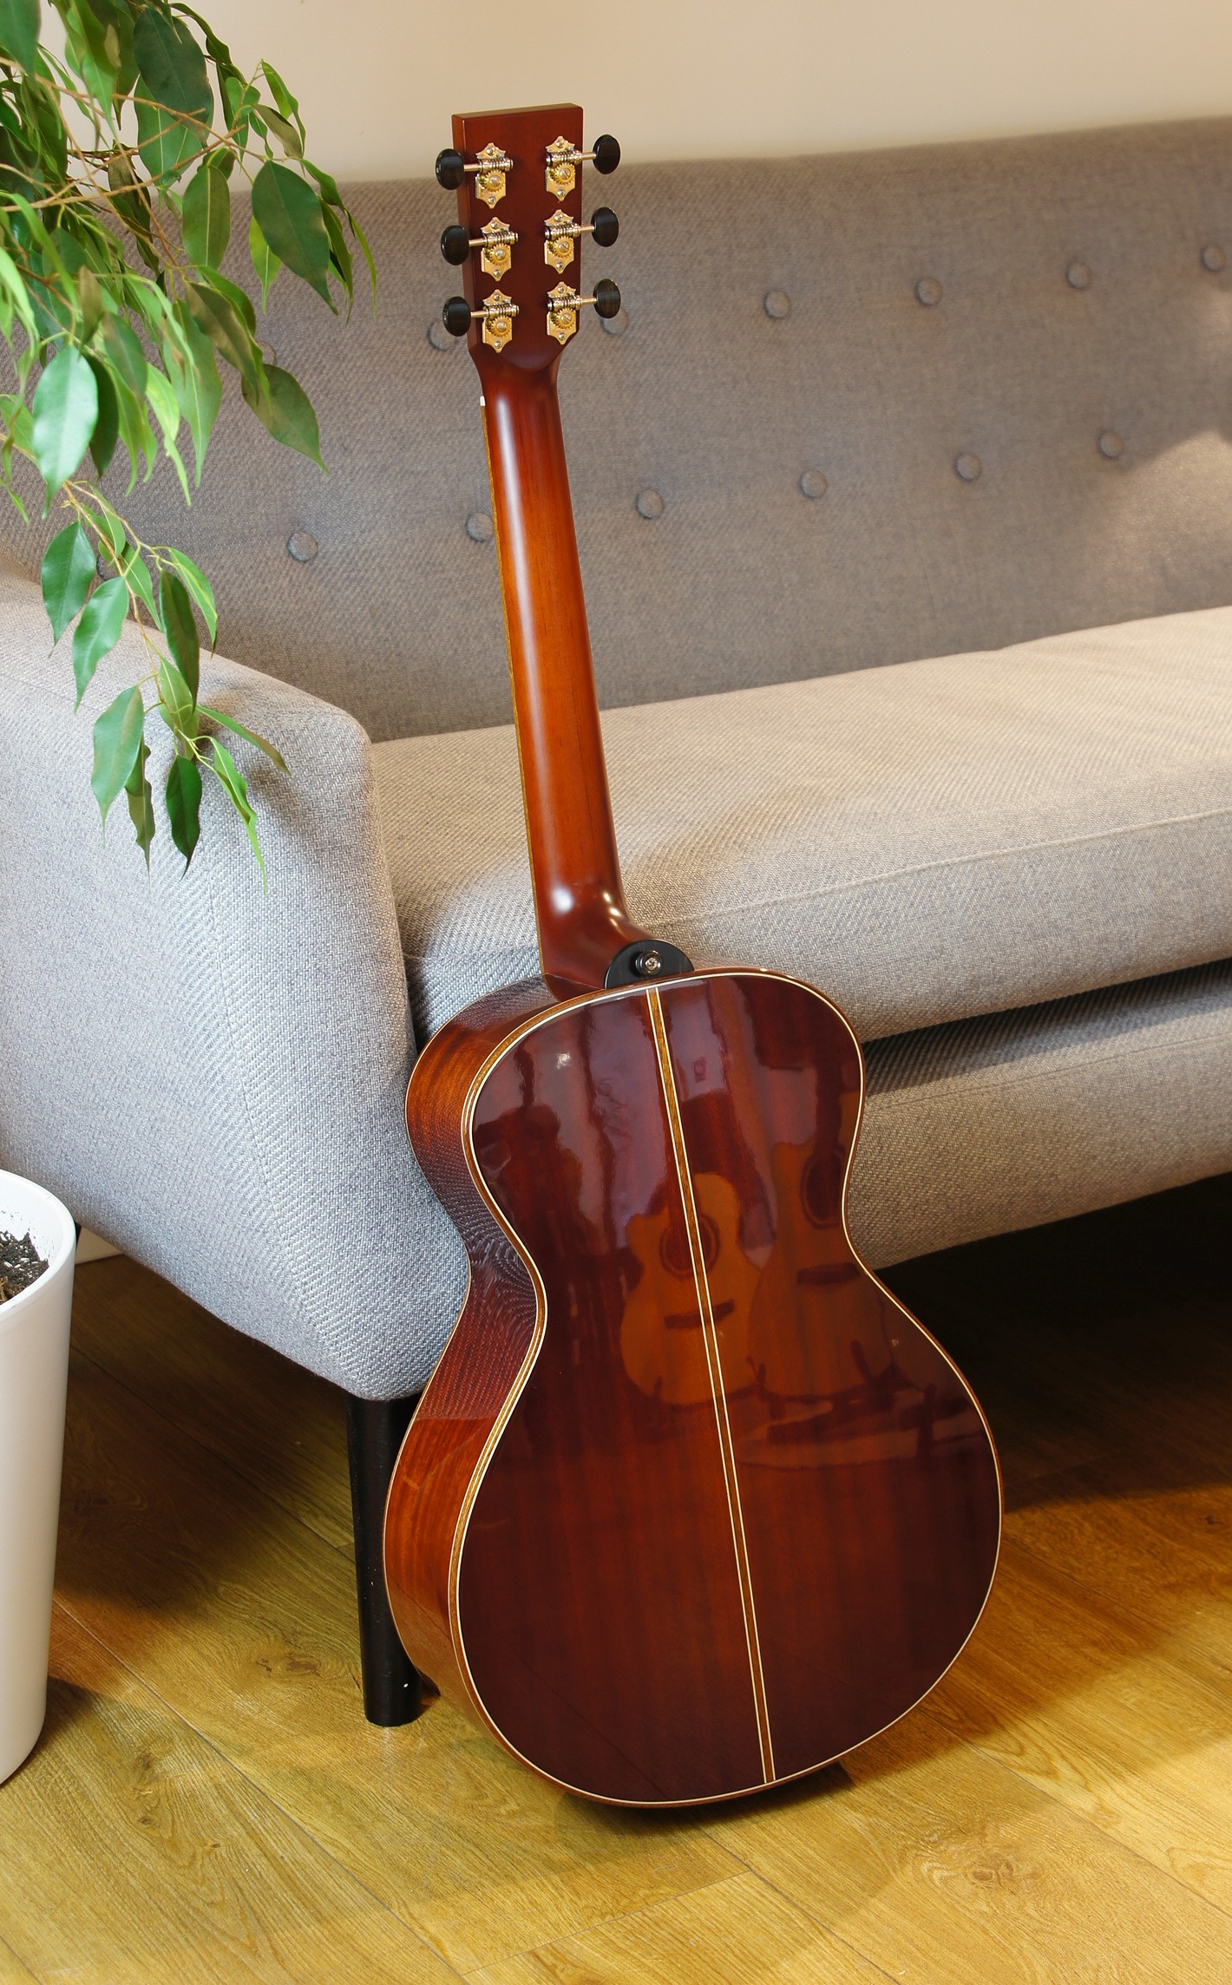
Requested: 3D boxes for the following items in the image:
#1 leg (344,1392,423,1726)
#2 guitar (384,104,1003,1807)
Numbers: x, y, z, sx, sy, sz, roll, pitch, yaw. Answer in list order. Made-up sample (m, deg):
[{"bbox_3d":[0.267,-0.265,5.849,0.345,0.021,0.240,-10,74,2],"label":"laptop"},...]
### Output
[{"bbox_3d":[-0.146,0.361,2.127,0.050,0.230,0.050,-2,18,1],"label":"leg"},{"bbox_3d":[0.005,-0.018,1.996,0.370,1.011,0.135,-11,10,-23],"label":"guitar"}]

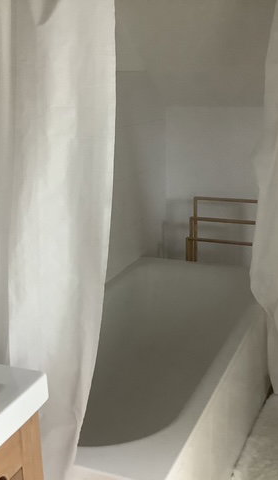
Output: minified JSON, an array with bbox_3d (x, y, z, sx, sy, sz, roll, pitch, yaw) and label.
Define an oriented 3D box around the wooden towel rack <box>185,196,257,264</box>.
[{"bbox_3d":[0.494,0.190,3.114,0.438,0.814,0.220,5,17,23],"label":"wooden towel rack"}]

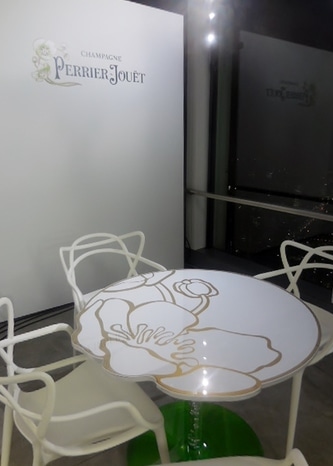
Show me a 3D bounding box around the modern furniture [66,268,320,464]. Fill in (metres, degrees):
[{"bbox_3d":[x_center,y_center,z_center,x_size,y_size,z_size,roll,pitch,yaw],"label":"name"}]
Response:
[{"bbox_3d":[0.123,0.662,1.448,0.943,0.711,0.953,-1,15,0],"label":"modern furniture"}]

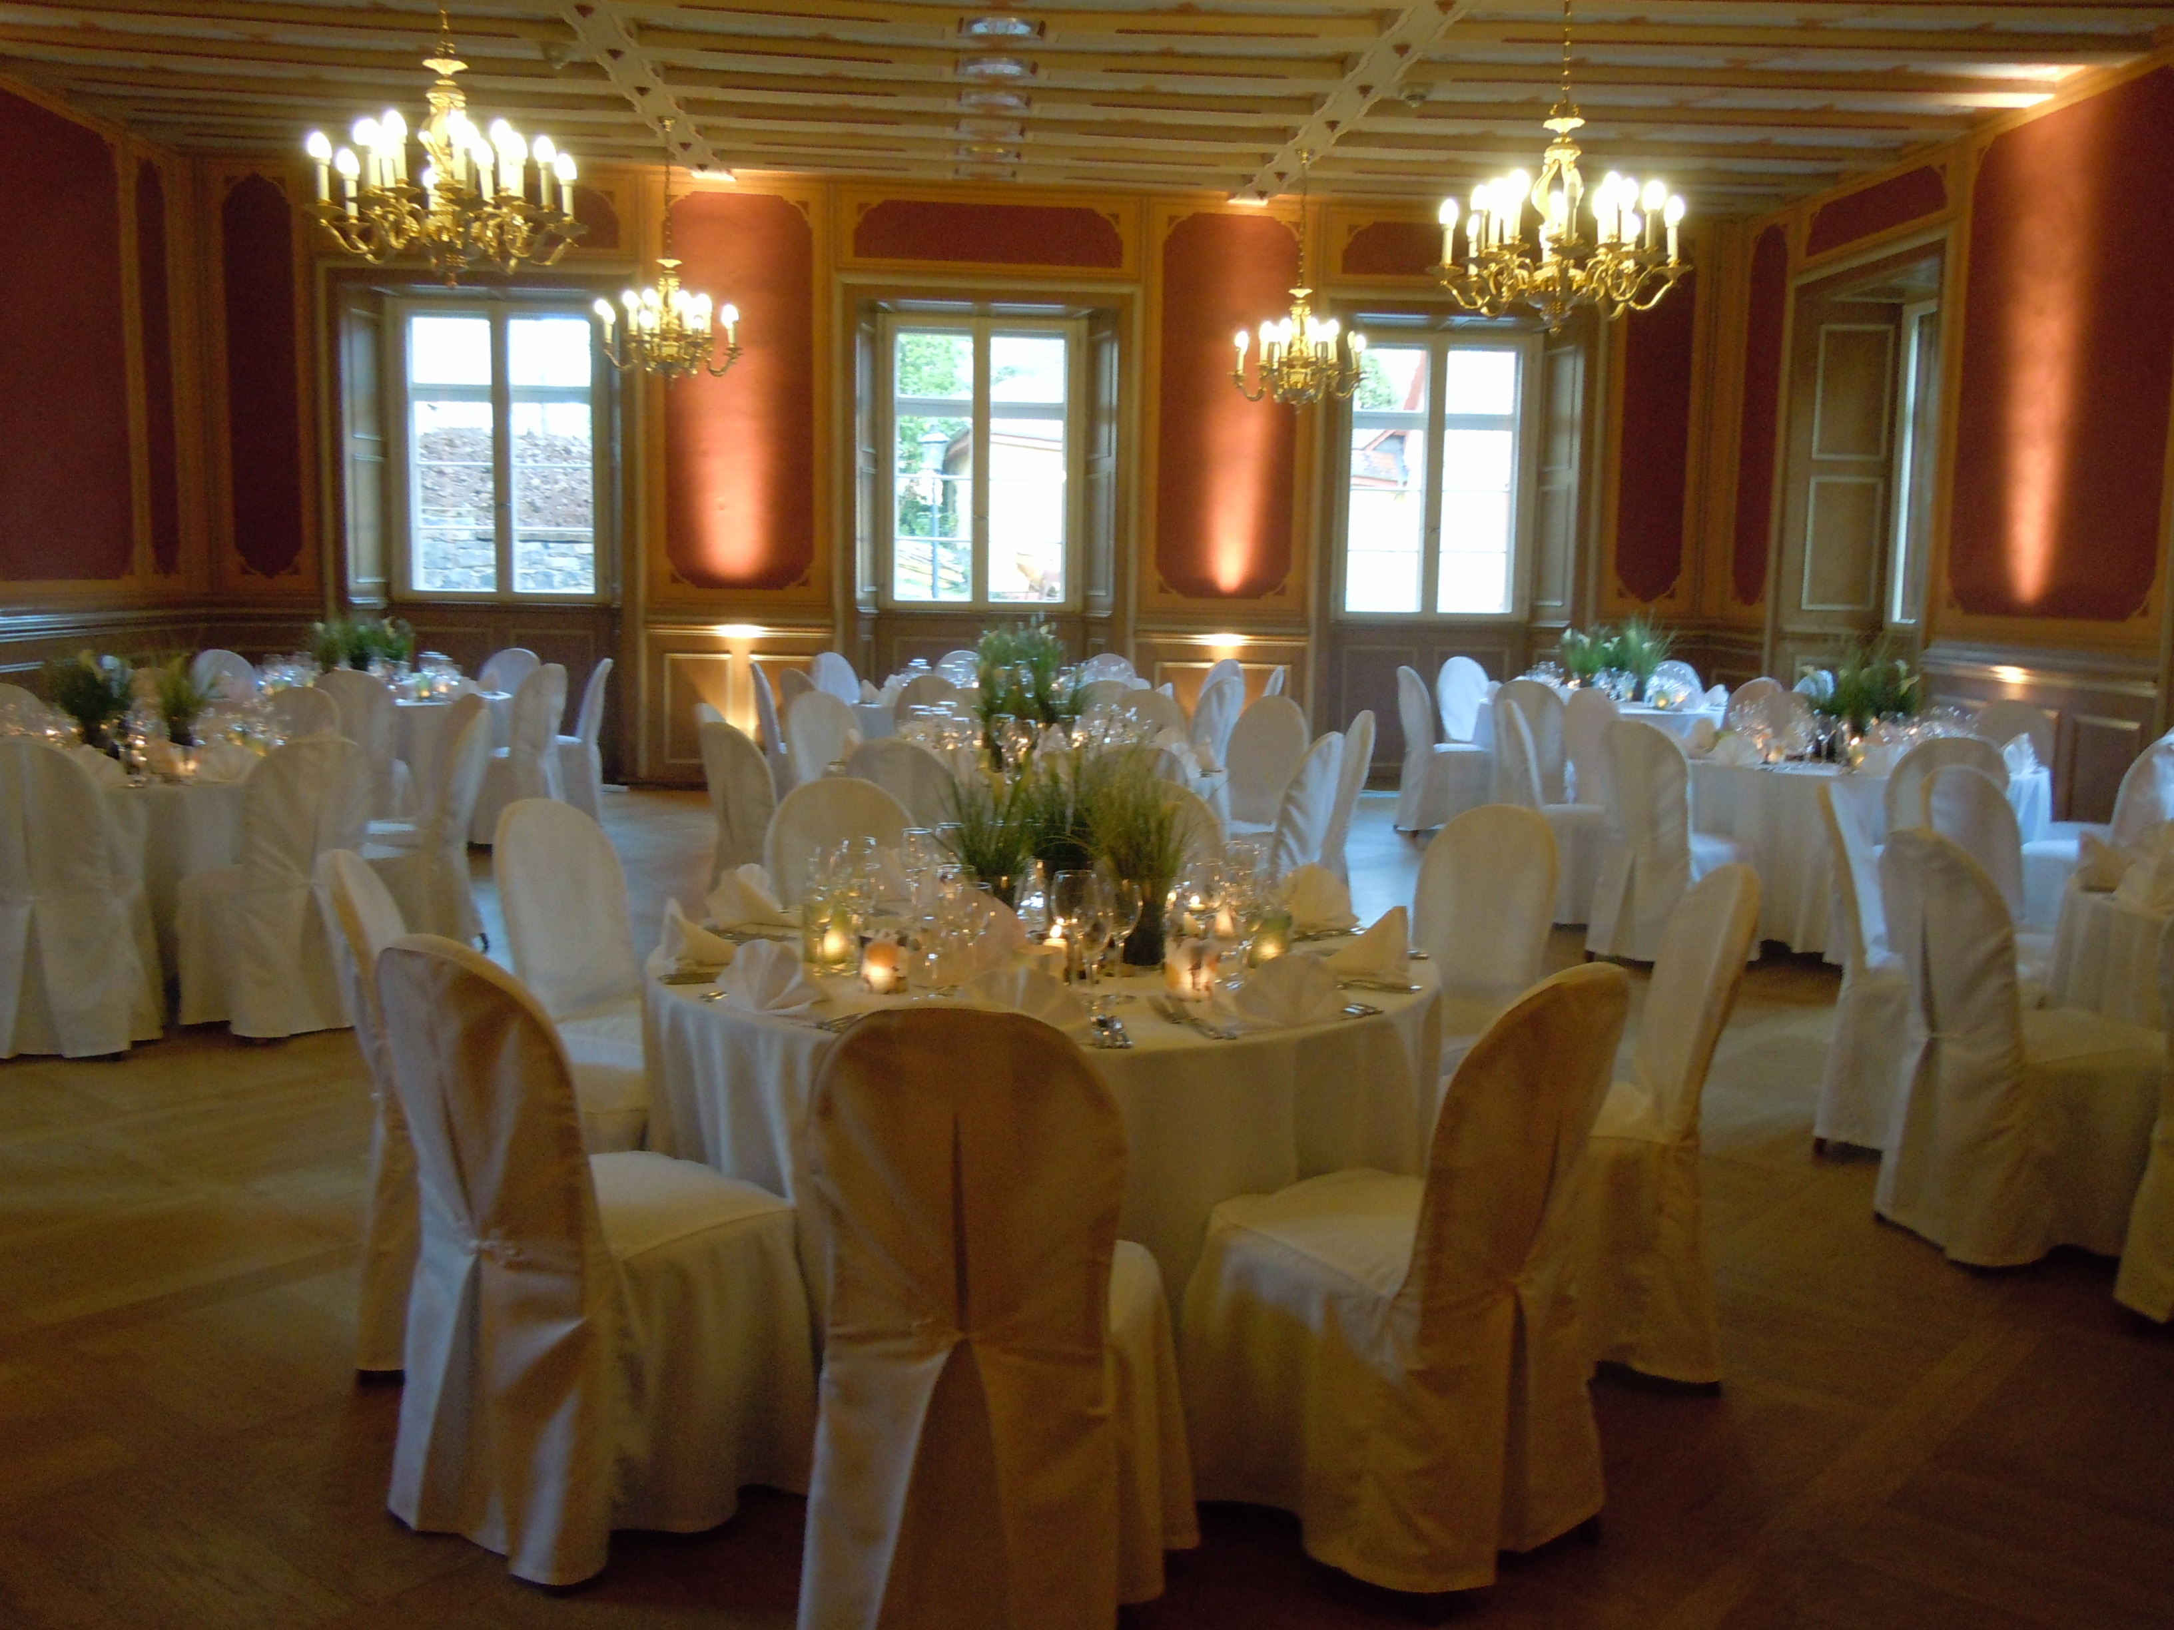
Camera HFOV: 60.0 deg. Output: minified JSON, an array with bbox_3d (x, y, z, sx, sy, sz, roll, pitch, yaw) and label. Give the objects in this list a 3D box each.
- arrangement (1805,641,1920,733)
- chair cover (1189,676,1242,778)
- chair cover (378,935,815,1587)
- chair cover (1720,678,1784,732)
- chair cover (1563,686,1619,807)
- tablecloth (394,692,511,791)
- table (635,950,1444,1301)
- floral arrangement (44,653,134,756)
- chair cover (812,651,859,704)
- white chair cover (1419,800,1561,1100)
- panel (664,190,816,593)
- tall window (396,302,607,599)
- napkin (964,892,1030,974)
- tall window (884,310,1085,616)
[{"bbox_3d":[3.262,-0.470,7.799,0.460,0.460,0.440,4,8,22],"label":"arrangement"},{"bbox_3d":[0.524,-0.279,10.183,0.560,0.965,0.455,8,10,42],"label":"chair cover"},{"bbox_3d":[-0.757,0.640,2.958,0.431,0.964,0.553,7,9,40],"label":"chair cover"},{"bbox_3d":[3.651,-0.324,10.760,0.420,0.949,0.540,-3,8,-29],"label":"chair cover"},{"bbox_3d":[2.702,-0.113,9.346,0.450,0.970,0.570,-4,8,-32],"label":"chair cover"},{"bbox_3d":[-4.056,-0.298,10.806,1.550,0.750,1.550,1,7,0],"label":"tablecloth"},{"bbox_3d":[-0.092,0.632,3.842,1.590,0.735,1.590,0,8,-5],"label":"table"},{"bbox_3d":[-3.759,-0.408,7.067,0.345,0.396,0.325,-3,8,-26],"label":"floral arrangement"},{"bbox_3d":[-1.407,-0.503,11.472,0.540,0.949,0.420,7,9,38],"label":"chair cover"},{"bbox_3d":[0.758,0.475,4.468,0.553,0.964,0.431,-5,10,-41],"label":"white chair cover"},{"bbox_3d":[-2.228,-2.709,12.112,0.954,2.519,0.040,0,8,-5],"label":"panel"},{"bbox_3d":[-3.859,-2.389,12.404,1.375,1.915,0.120,0,8,-5],"label":"tall window"},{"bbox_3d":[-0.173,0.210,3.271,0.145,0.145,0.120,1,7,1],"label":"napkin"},{"bbox_3d":[-0.714,-2.408,12.898,1.380,1.940,0.140,0,8,-6],"label":"tall window"}]

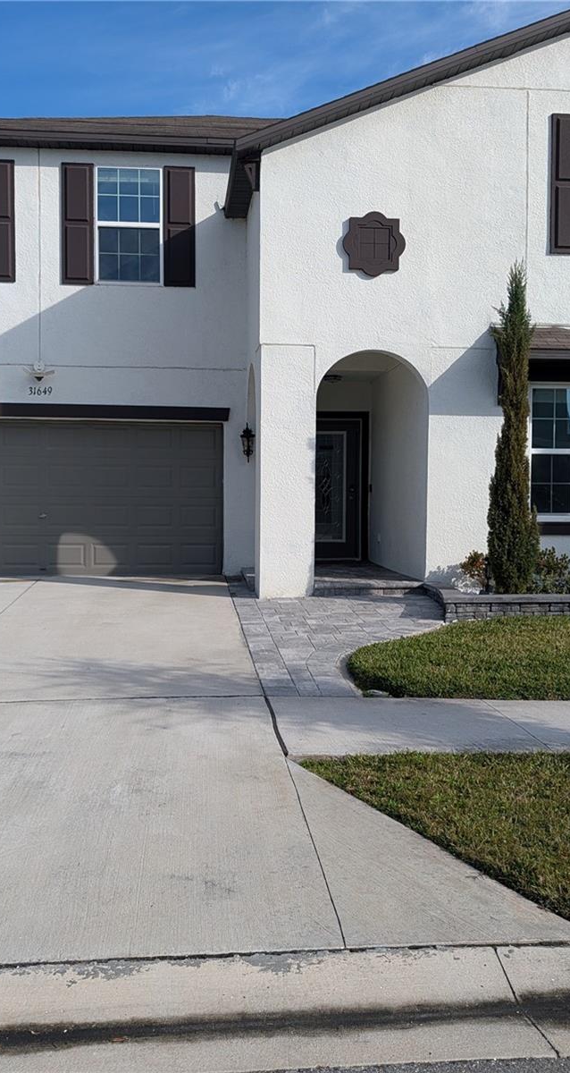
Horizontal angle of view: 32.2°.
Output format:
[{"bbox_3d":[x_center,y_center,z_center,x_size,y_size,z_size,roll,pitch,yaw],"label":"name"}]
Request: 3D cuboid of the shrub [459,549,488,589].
[{"bbox_3d":[2.132,0.367,11.057,0.366,0.415,0.356,0,2,-6],"label":"shrub"}]

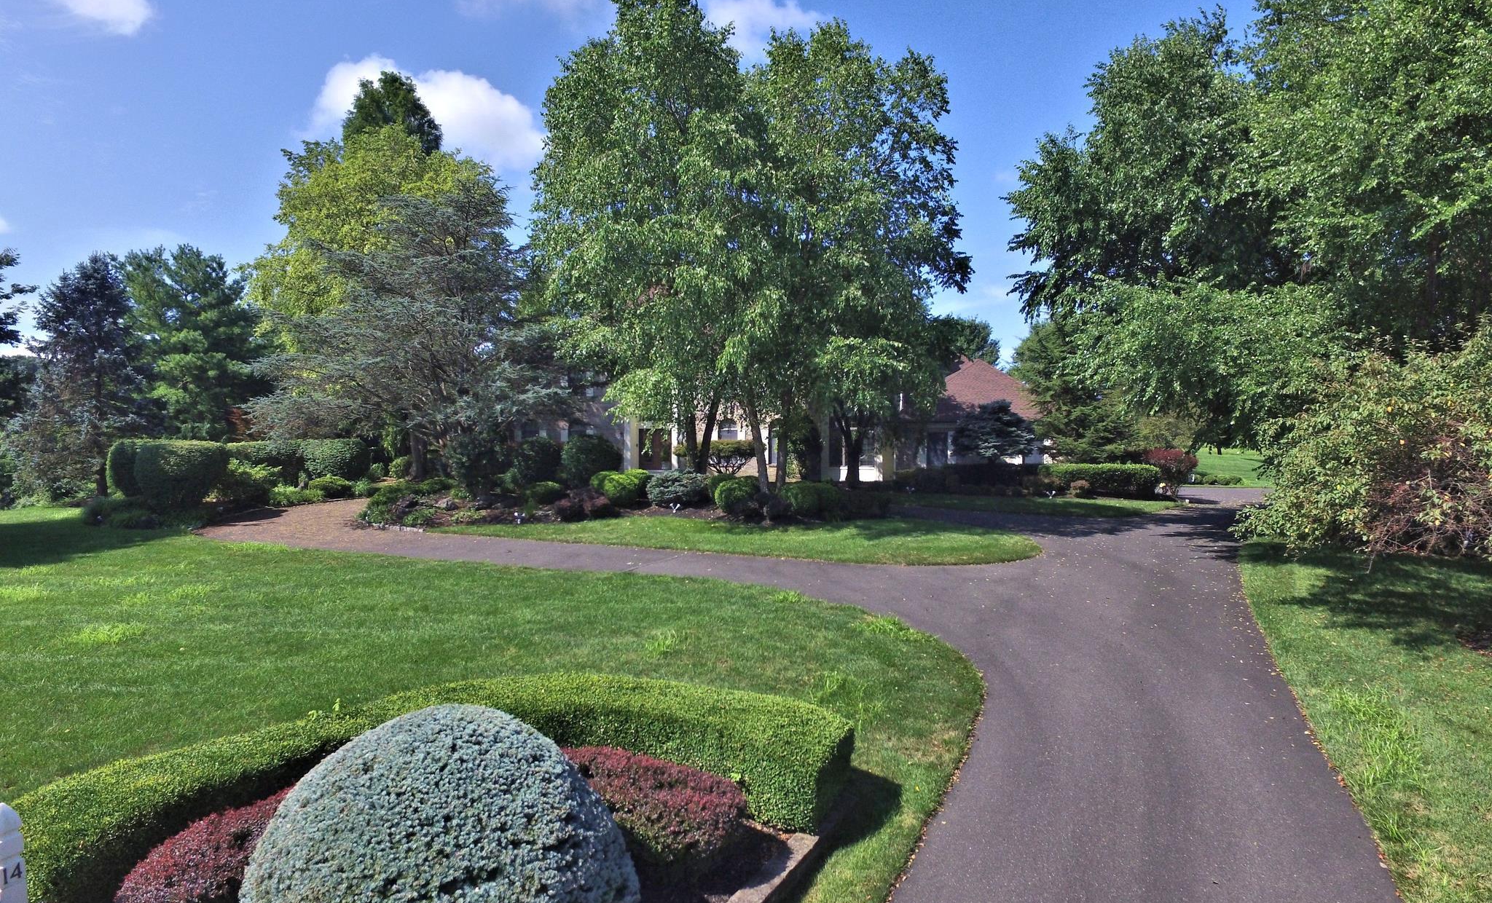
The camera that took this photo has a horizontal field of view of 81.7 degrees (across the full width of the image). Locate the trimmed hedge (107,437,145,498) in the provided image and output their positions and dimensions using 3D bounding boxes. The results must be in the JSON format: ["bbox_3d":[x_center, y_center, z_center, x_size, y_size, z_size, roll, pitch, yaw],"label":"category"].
[{"bbox_3d":[-24.470,0.676,34.500,2.333,2.333,2.200,0,2,0],"label":"trimmed hedge"}]

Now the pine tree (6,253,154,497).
[{"bbox_3d":[-28.594,-3.227,37.000,6.404,10.507,6.200,0,2,0],"label":"pine tree"}]

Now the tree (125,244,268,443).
[{"bbox_3d":[-29.213,-5.205,45.720,7.400,11.600,7.200,0,5,0],"label":"tree"}]

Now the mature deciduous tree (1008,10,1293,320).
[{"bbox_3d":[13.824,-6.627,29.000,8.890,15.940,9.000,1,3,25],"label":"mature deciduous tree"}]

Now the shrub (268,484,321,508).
[{"bbox_3d":[-16.663,1.656,31.800,1.640,0.830,1.300,-1,3,-28],"label":"shrub"}]

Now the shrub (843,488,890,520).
[{"bbox_3d":[4.058,1.632,28.852,1.500,0.920,1.400,0,5,0],"label":"shrub"}]

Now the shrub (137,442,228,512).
[{"bbox_3d":[-20.268,0.880,31.000,2.820,2.400,2.100,-2,3,-33],"label":"shrub"}]

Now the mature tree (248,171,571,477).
[{"bbox_3d":[-14.219,-5.074,36.196,12.900,13.000,11.500,0,5,0],"label":"mature tree"}]

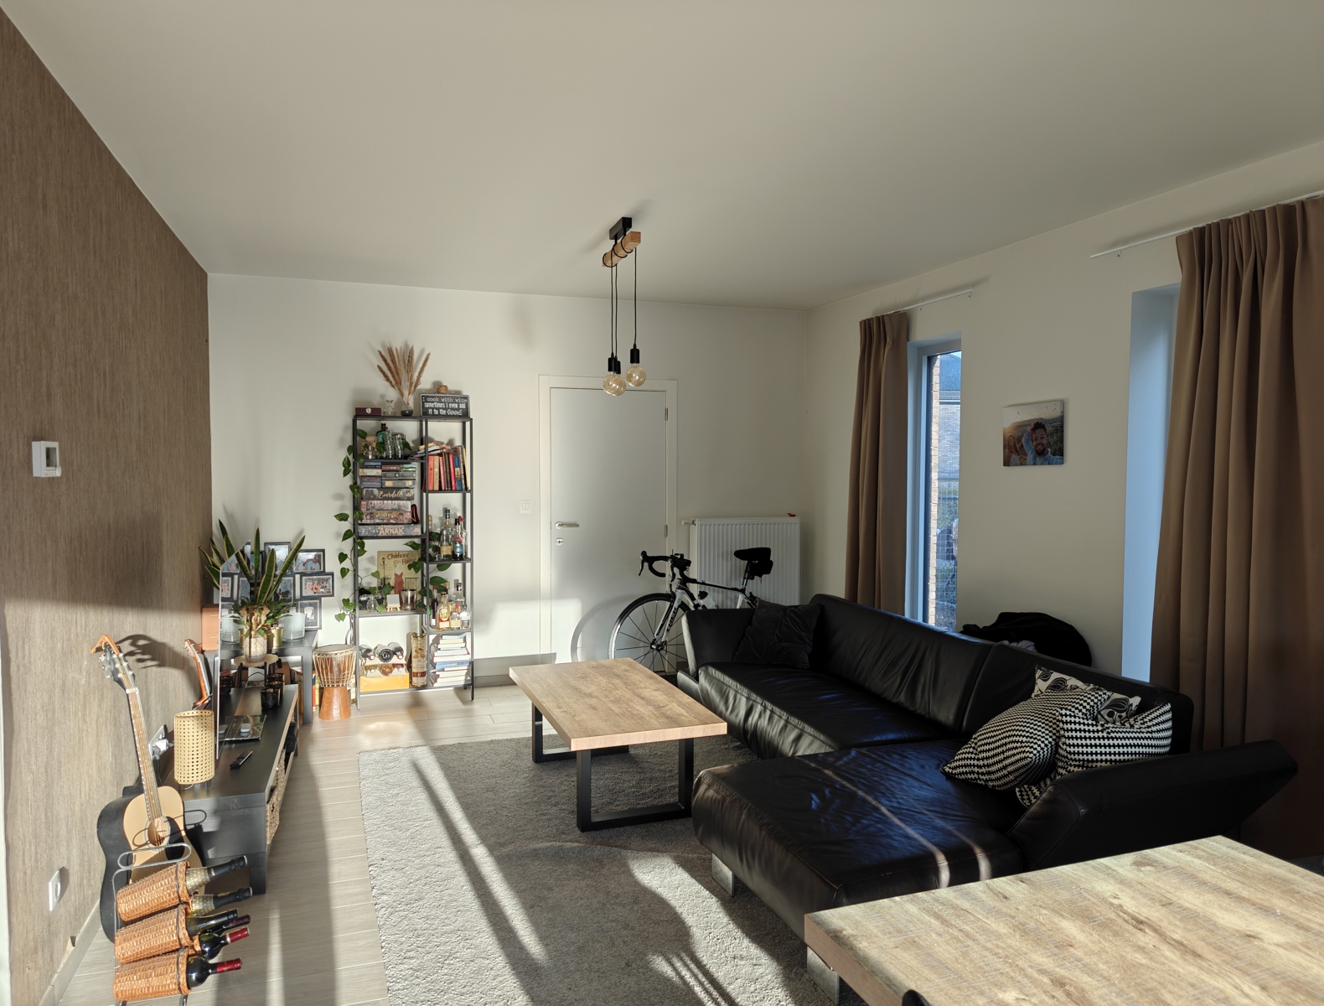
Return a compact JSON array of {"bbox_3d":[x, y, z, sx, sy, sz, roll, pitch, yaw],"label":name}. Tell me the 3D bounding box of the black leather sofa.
[{"bbox_3d":[0.681,0.946,3.676,1.470,0.780,2.920,-1,3,-19],"label":"black leather sofa"}]

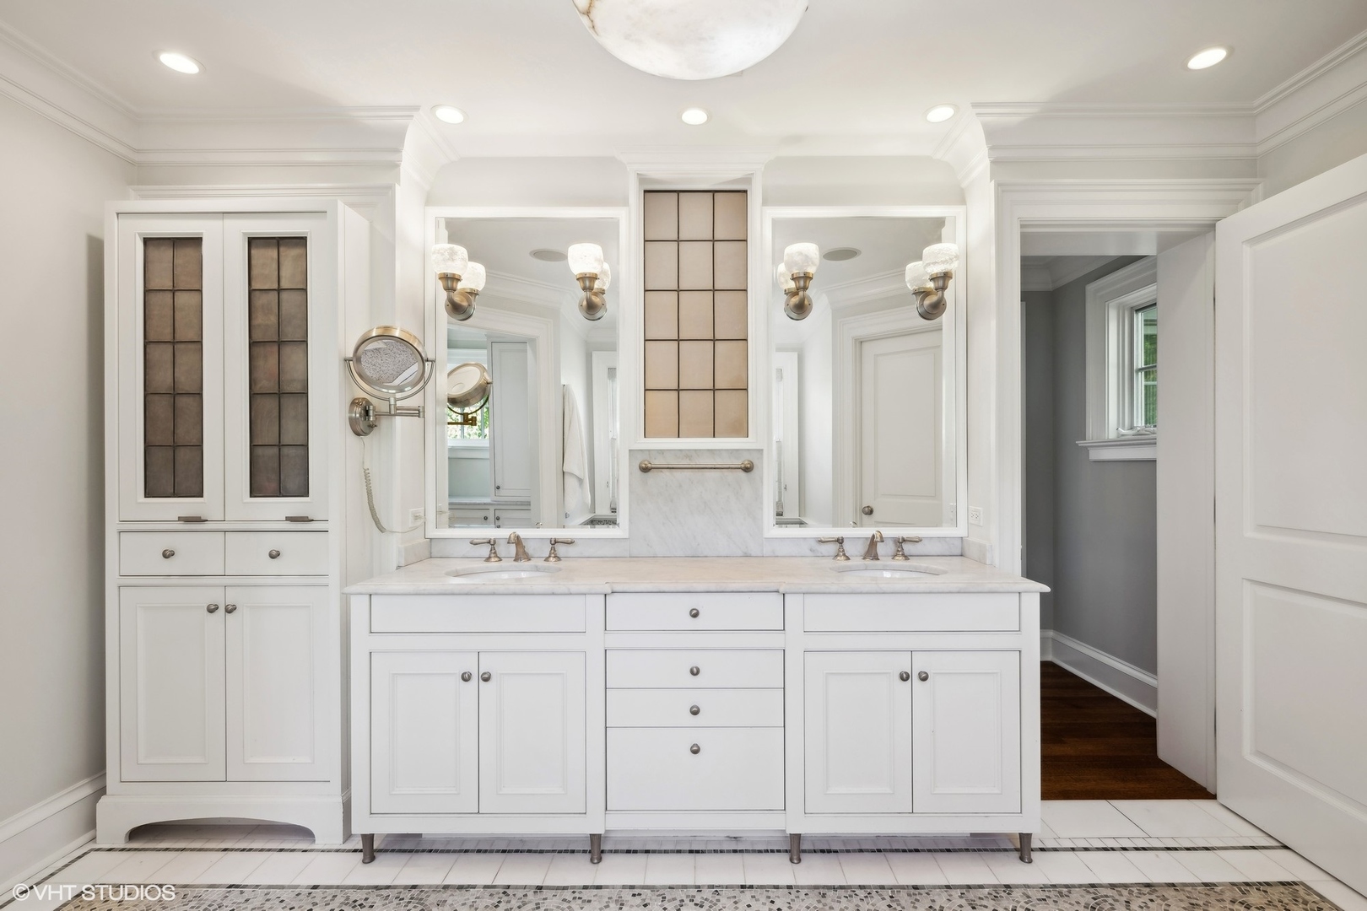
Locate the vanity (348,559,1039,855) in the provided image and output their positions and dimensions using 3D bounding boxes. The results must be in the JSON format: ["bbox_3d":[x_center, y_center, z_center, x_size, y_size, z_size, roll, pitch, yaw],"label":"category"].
[{"bbox_3d":[0.046,0.842,2.155,2.185,0.885,0.535,0,0,1],"label":"vanity"}]

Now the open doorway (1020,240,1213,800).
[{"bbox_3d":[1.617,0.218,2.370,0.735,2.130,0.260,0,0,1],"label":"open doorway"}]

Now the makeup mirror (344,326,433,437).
[{"bbox_3d":[-1.005,-0.249,2.090,0.300,0.370,0.240,0,0,-17],"label":"makeup mirror"}]

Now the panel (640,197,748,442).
[{"bbox_3d":[0.050,-0.575,2.465,0.425,1.000,0.025,0,0,1],"label":"panel"}]

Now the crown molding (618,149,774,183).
[{"bbox_3d":[0.050,-1.140,2.385,0.620,0.120,0.095,0,0,1],"label":"crown molding"}]

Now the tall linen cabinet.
[{"bbox_3d":[-1.533,0.217,2.160,0.805,2.135,0.330,0,0,1],"label":"tall linen cabinet"}]

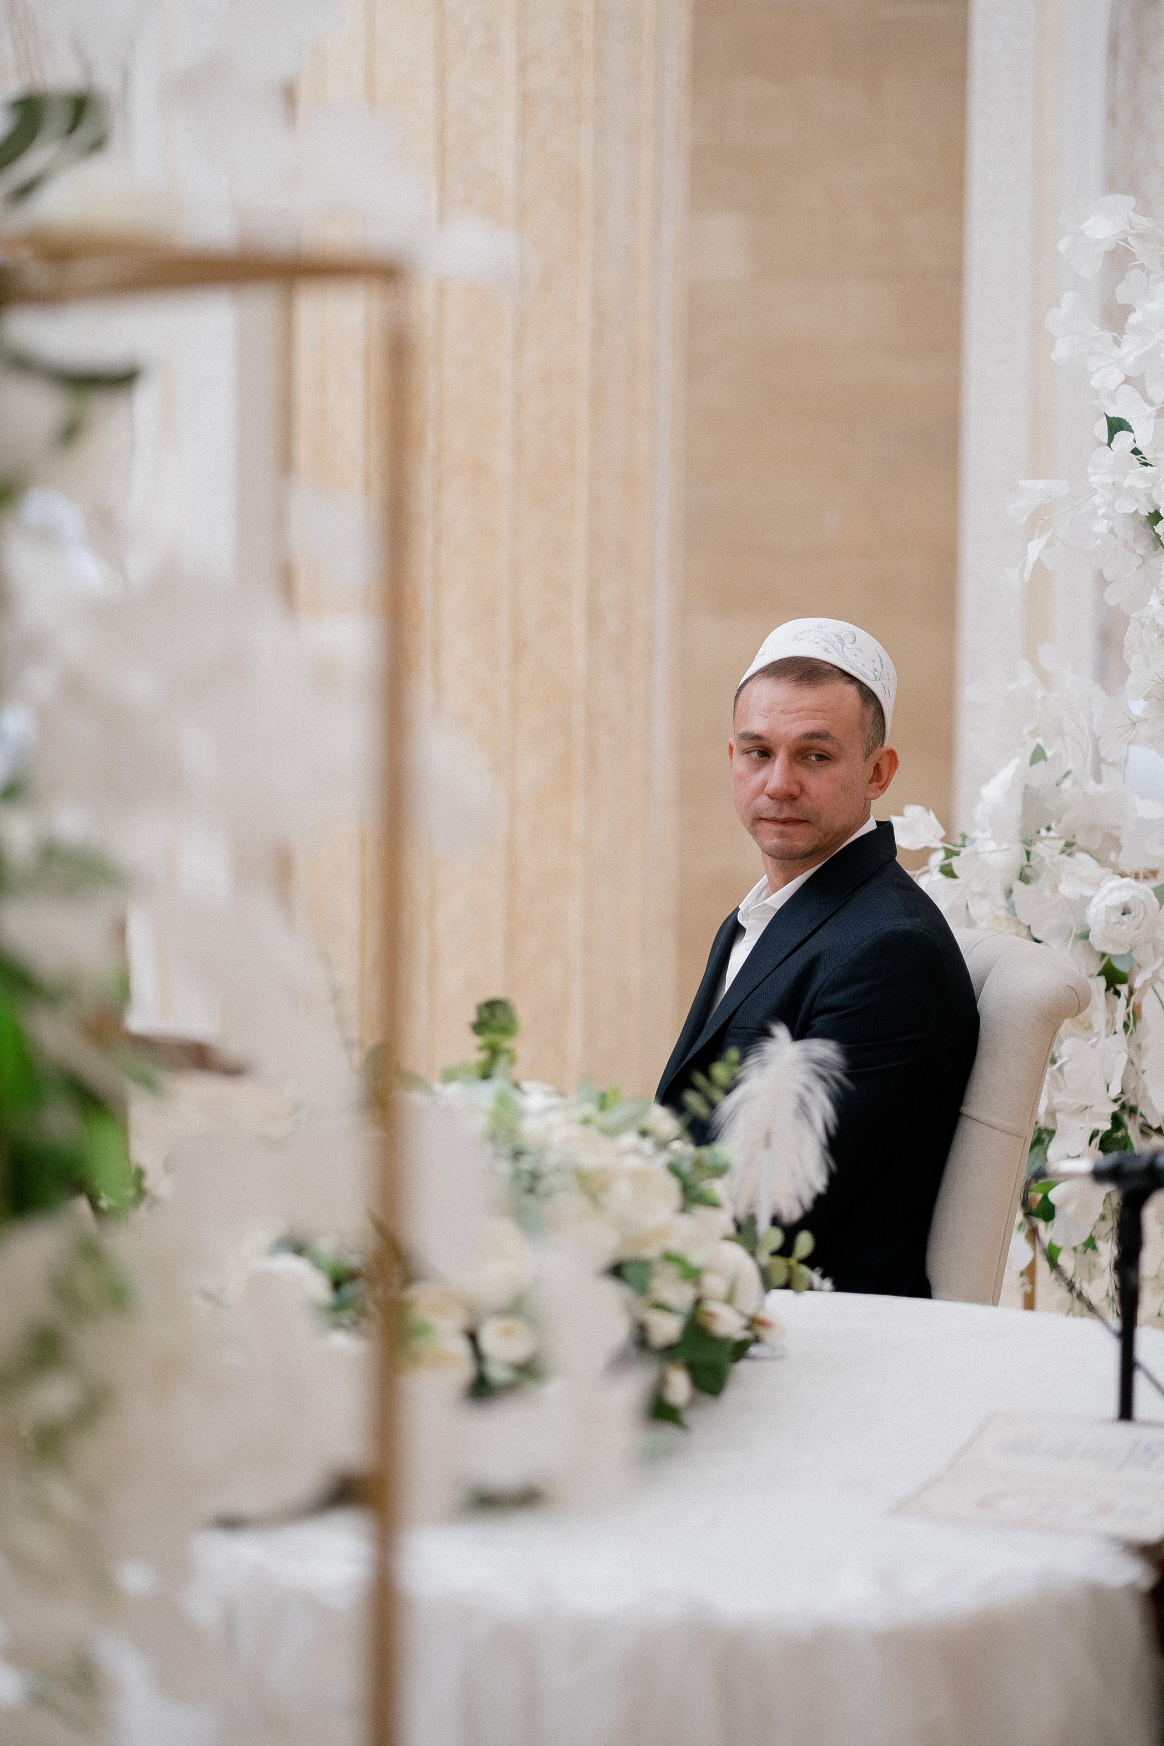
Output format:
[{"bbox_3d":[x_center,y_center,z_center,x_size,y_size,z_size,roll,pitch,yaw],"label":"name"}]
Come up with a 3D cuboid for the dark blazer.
[{"bbox_3d":[0.224,0.256,4.230,0.380,0.630,0.480,-1,4,-29],"label":"dark blazer"}]

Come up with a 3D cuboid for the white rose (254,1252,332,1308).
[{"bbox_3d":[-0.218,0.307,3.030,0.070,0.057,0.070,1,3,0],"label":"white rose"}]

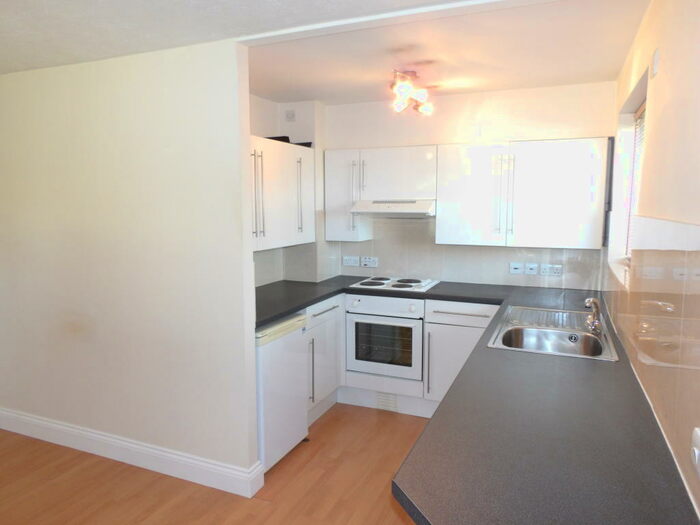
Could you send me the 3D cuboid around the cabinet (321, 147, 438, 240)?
[{"bbox_3d":[0.281,-0.526,3.869,0.904,0.717,0.323,3,7,23],"label":"cabinet"}]

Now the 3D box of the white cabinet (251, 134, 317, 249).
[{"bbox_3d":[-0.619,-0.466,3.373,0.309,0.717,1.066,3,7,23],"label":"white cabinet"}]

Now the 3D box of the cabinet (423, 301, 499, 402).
[{"bbox_3d":[0.866,0.595,3.574,0.504,0.705,0.562,3,7,23],"label":"cabinet"}]

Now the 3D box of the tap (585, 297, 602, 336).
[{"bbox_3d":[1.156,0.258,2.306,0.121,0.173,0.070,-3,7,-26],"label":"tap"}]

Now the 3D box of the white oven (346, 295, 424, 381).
[{"bbox_3d":[0.354,0.512,3.776,0.599,0.585,0.553,3,7,23],"label":"white oven"}]

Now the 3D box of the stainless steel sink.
[{"bbox_3d":[1.015,0.404,2.443,0.499,0.161,0.929,3,7,23],"label":"stainless steel sink"}]

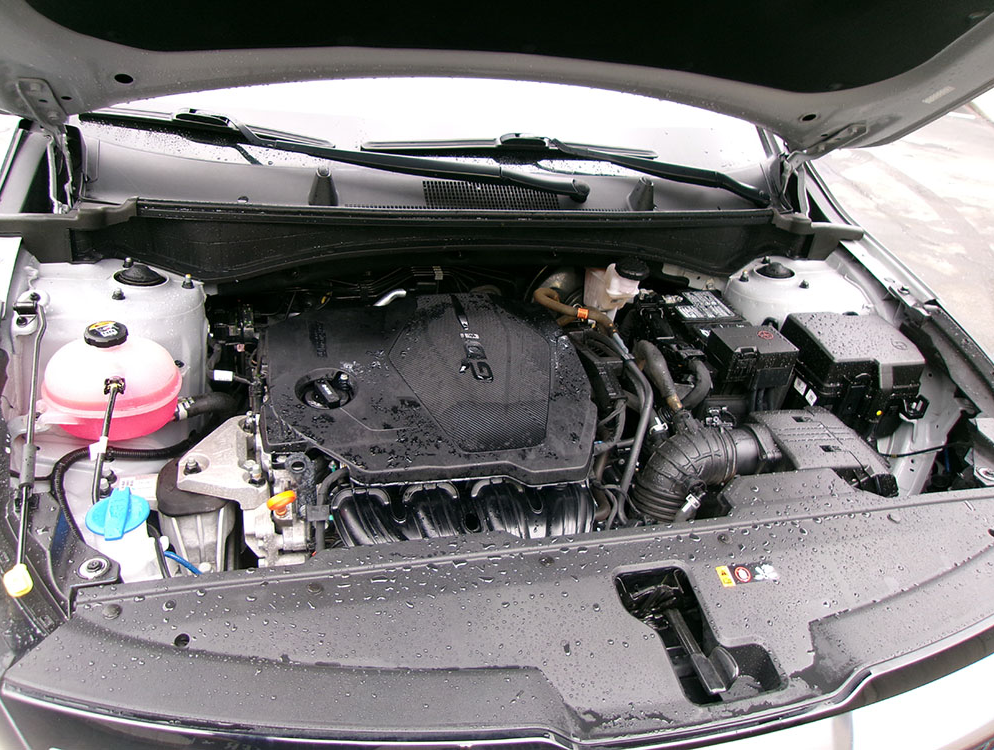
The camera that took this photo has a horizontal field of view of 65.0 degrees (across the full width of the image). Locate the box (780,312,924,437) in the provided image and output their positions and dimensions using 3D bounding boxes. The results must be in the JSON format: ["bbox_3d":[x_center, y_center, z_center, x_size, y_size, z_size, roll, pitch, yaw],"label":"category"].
[{"bbox_3d":[0.645,0.000,1.467,0.199,0.164,0.182,-3,34,-17],"label":"box"}]

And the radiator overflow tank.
[{"bbox_3d":[-0.539,0.008,1.091,0.182,0.172,0.138,-3,34,-17],"label":"radiator overflow tank"}]

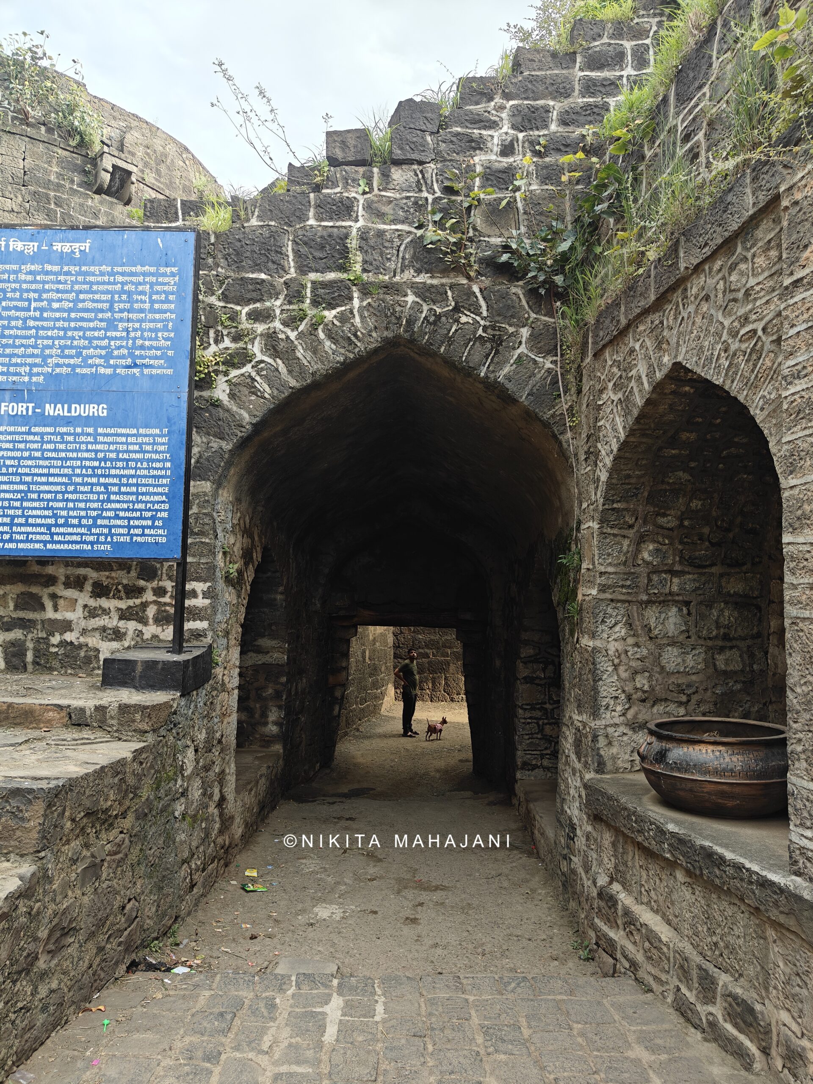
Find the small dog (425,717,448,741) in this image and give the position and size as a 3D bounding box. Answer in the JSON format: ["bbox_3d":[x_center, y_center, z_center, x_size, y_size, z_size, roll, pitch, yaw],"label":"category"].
[{"bbox_3d":[0.550,3.408,13.761,0.400,0.420,0.140,2,-8,-16],"label":"small dog"}]

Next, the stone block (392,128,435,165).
[{"bbox_3d":[0.045,-2.845,5.588,0.325,0.293,0.300,0,-8,1],"label":"stone block"}]

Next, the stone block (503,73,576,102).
[{"bbox_3d":[0.982,-3.295,5.633,0.517,0.231,0.300,0,-8,1],"label":"stone block"}]

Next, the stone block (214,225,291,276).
[{"bbox_3d":[-1.097,-2.050,5.509,0.520,0.386,0.320,0,-8,1],"label":"stone block"}]

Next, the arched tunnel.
[{"bbox_3d":[-0.011,0.883,7.854,2.453,3.820,5.800,0,-8,1],"label":"arched tunnel"}]

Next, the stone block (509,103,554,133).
[{"bbox_3d":[0.903,-3.062,5.602,0.319,0.242,0.300,0,-8,1],"label":"stone block"}]

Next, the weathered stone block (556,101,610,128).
[{"bbox_3d":[1.283,-3.081,5.598,0.391,0.222,0.300,0,-8,1],"label":"weathered stone block"}]

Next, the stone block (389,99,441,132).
[{"bbox_3d":[0.064,-3.077,5.619,0.376,0.270,0.300,0,-8,1],"label":"stone block"}]

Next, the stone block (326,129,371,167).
[{"bbox_3d":[-0.421,-2.833,5.594,0.326,0.300,0.300,0,-8,1],"label":"stone block"}]

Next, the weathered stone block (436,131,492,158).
[{"bbox_3d":[0.419,-2.854,5.582,0.410,0.227,0.300,0,-8,1],"label":"weathered stone block"}]

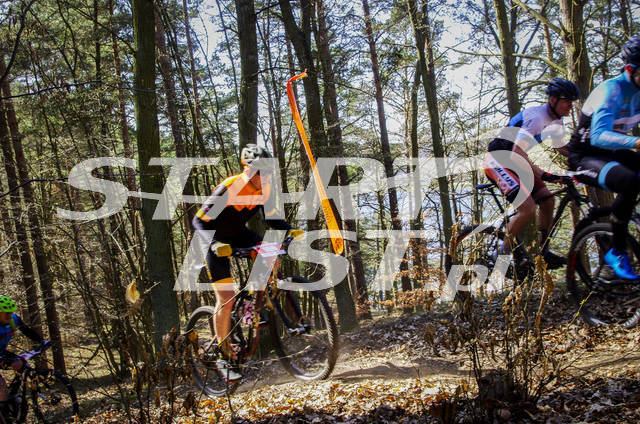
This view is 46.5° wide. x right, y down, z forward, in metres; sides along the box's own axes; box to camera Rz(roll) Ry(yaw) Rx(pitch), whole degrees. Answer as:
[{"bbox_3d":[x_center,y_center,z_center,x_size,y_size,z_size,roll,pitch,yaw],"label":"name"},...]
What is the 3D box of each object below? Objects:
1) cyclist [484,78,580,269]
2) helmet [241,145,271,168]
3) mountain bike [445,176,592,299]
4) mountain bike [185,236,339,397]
[{"bbox_3d":[1.901,-0.273,6.503,0.950,1.630,0.620,-4,5,32],"label":"cyclist"},{"bbox_3d":[-0.466,-0.401,5.430,0.280,0.170,0.205,-2,6,42],"label":"helmet"},{"bbox_3d":[1.951,0.254,6.564,1.850,1.040,0.710,-8,4,32],"label":"mountain bike"},{"bbox_3d":[-0.525,0.839,5.610,0.730,1.010,1.880,-6,-11,-43],"label":"mountain bike"}]

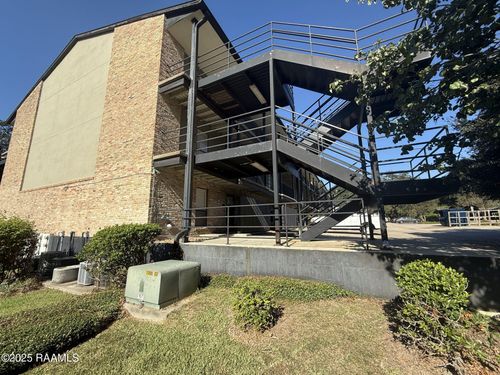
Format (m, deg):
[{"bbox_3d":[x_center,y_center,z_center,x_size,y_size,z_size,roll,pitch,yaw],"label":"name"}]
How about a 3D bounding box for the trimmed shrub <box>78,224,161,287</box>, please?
[{"bbox_3d":[-3.187,1.669,4.859,1.550,1.400,1.420,-6,-11,25],"label":"trimmed shrub"}]

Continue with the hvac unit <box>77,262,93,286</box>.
[{"bbox_3d":[-4.283,2.282,5.484,0.530,0.540,0.530,-6,-11,25],"label":"hvac unit"}]

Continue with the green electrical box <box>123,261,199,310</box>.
[{"bbox_3d":[-1.681,1.852,4.059,0.885,0.605,1.048,-5,-11,24],"label":"green electrical box"}]

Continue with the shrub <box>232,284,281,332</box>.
[{"bbox_3d":[0.115,1.723,3.010,0.700,0.540,0.670,-1,-10,2],"label":"shrub"}]

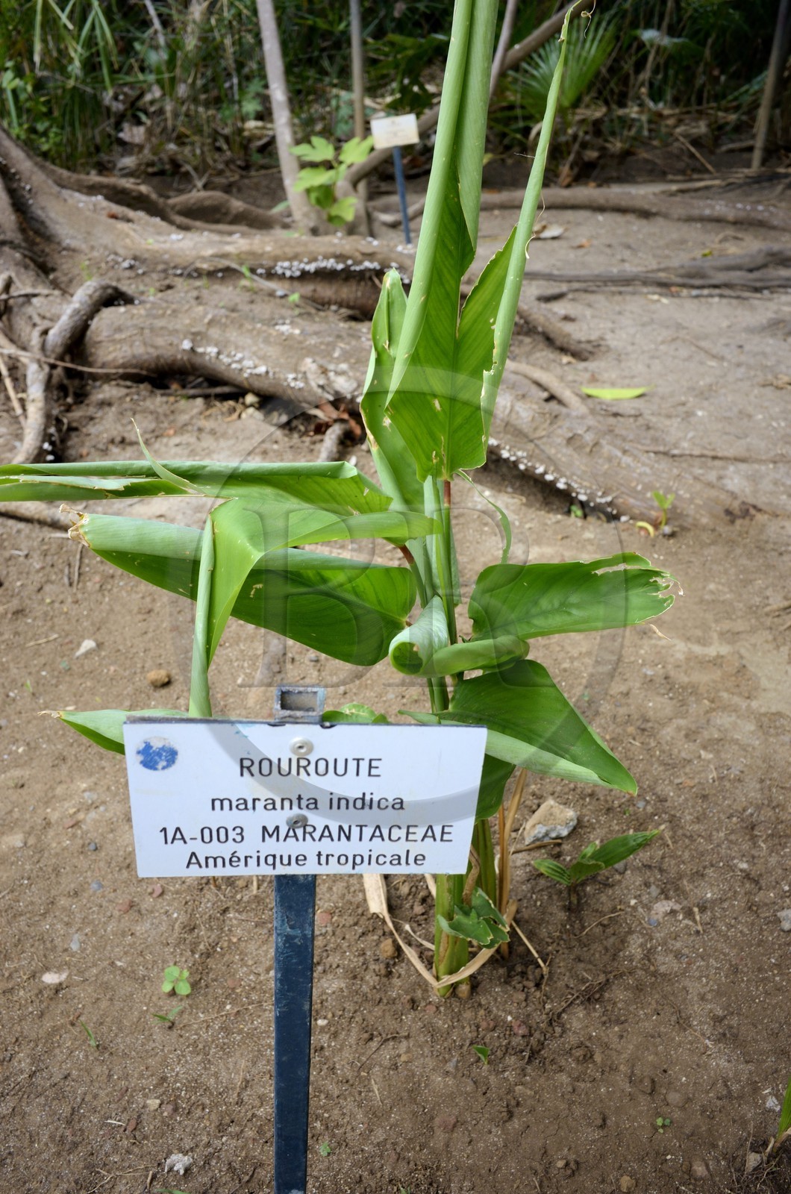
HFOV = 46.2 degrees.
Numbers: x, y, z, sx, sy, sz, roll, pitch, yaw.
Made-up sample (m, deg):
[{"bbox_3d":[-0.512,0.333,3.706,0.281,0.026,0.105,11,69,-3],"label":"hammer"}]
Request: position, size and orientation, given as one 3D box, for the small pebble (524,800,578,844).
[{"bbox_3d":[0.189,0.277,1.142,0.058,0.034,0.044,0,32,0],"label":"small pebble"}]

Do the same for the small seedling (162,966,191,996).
[{"bbox_3d":[-0.226,0.397,0.957,0.024,0.021,0.022,0,32,0],"label":"small seedling"}]

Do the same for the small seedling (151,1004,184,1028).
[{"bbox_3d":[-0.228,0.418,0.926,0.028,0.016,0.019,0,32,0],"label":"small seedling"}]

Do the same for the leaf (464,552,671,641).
[{"bbox_3d":[0.155,-0.001,0.830,0.170,0.050,0.060,-5,31,-9],"label":"leaf"}]

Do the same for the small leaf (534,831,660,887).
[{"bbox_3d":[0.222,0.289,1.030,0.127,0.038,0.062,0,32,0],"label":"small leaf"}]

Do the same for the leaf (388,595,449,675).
[{"bbox_3d":[0.020,0.032,0.790,0.048,0.053,0.055,10,32,17],"label":"leaf"}]

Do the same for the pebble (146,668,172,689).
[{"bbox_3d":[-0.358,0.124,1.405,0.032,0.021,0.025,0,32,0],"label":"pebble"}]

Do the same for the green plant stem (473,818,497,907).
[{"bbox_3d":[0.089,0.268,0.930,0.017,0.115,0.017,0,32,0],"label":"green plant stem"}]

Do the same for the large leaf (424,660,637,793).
[{"bbox_3d":[0.121,0.113,0.835,0.170,0.075,0.090,10,32,17],"label":"large leaf"}]

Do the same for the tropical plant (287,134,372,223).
[{"bbox_3d":[-0.282,-1.828,4.060,0.345,0.330,0.260,0,32,0],"label":"tropical plant"}]

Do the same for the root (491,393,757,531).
[{"bbox_3d":[0.546,-0.364,2.320,0.700,0.160,0.250,22,37,32],"label":"root"}]

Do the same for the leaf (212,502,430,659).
[{"bbox_3d":[-0.061,-0.016,0.750,0.165,0.100,0.090,-5,31,-9],"label":"leaf"}]

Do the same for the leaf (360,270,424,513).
[{"bbox_3d":[0.000,-0.160,0.725,0.055,0.190,0.045,0,30,0],"label":"leaf"}]

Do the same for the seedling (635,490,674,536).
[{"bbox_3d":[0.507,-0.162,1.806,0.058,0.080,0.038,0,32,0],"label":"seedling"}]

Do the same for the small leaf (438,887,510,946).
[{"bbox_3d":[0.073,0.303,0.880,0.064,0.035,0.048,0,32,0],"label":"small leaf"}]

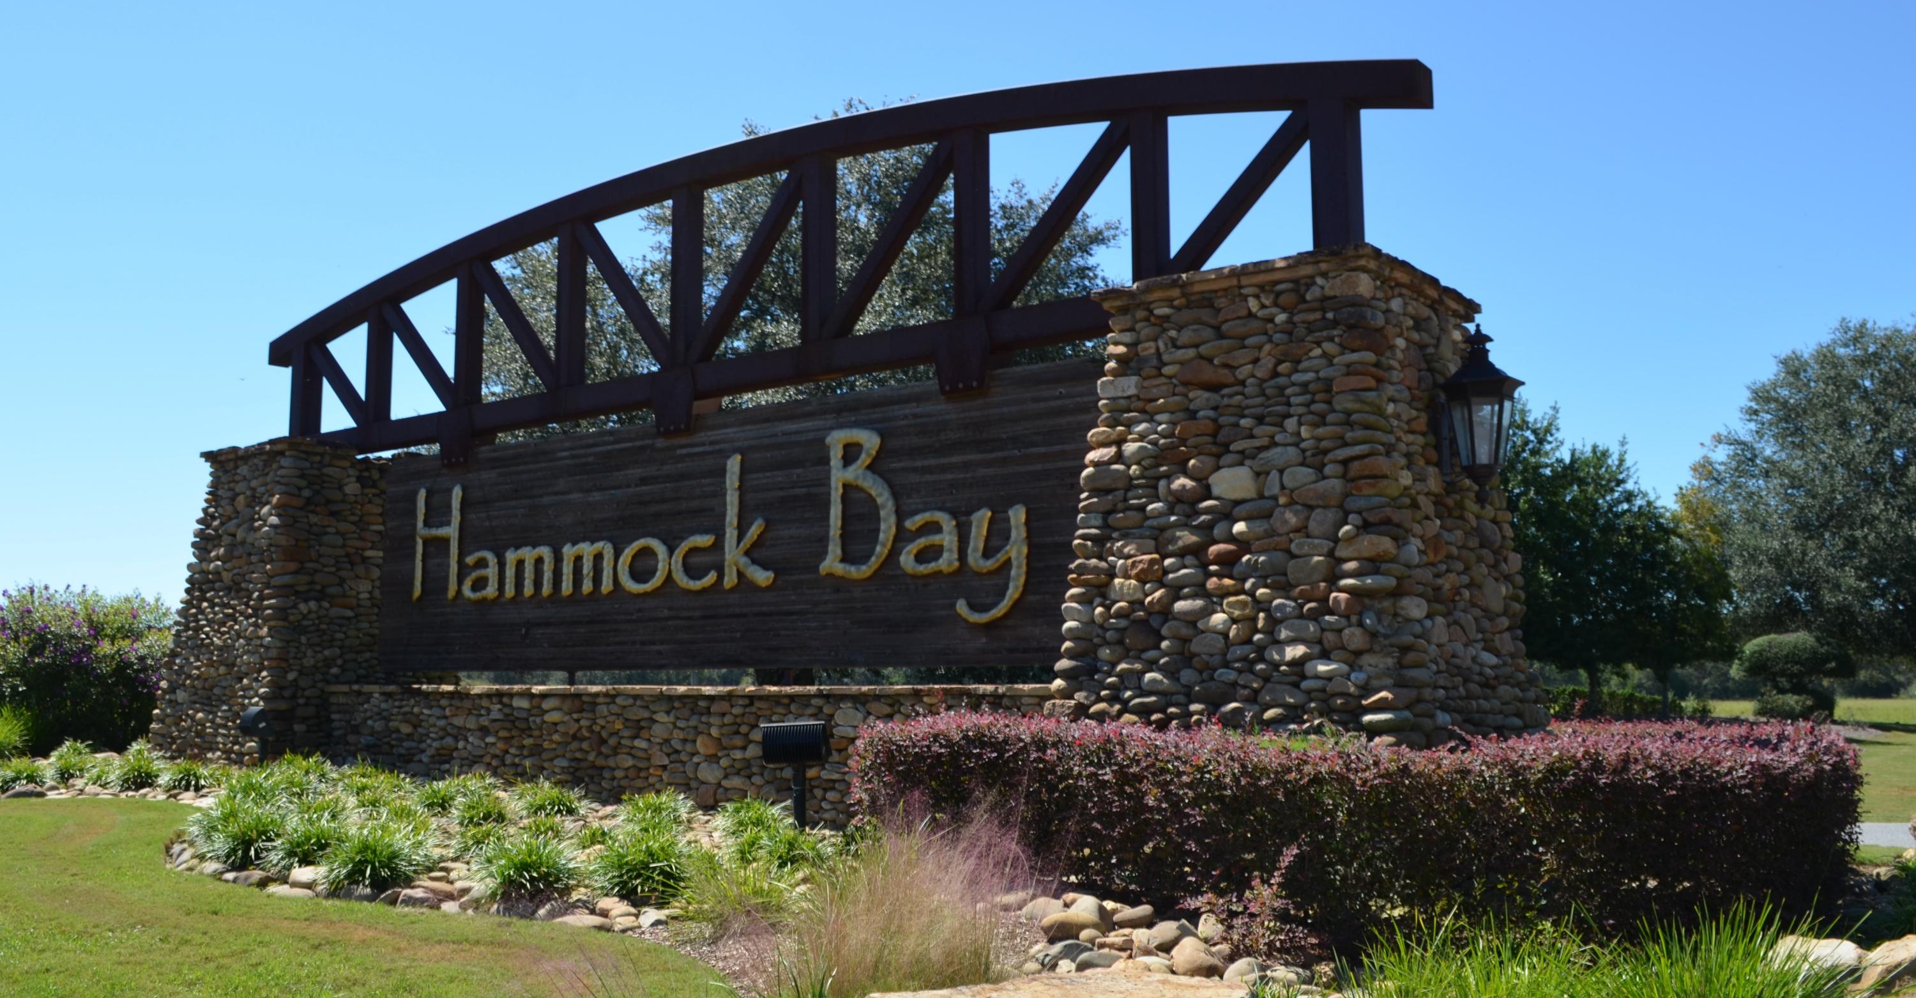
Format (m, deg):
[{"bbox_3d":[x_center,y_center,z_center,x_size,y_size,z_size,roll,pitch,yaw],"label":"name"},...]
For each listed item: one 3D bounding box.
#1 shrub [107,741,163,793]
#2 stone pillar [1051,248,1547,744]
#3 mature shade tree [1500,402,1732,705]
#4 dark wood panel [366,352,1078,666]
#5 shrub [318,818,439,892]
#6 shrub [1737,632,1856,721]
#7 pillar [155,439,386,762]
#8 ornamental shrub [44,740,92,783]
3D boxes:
[{"bbox_3d":[-6.437,2.086,11.200,0.421,0.397,0.421,4,-8,-29],"label":"shrub"},{"bbox_3d":[1.838,0.253,7.604,2.018,2.683,2.122,-5,-9,36],"label":"stone pillar"},{"bbox_3d":[18.576,1.668,41.000,7.148,9.026,7.148,-3,-8,24],"label":"mature shade tree"},{"bbox_3d":[-1.973,0.317,10.527,7.883,1.851,0.130,-5,-9,36],"label":"dark wood panel"},{"bbox_3d":[-2.957,1.816,7.300,0.587,0.381,0.587,3,-8,-21],"label":"shrub"},{"bbox_3d":[23.384,4.966,40.000,3.299,2.546,3.134,-4,-9,30],"label":"shrub"},{"bbox_3d":[-5.868,0.983,13.237,1.914,2.766,2.080,-5,-9,36],"label":"pillar"},{"bbox_3d":[-7.317,2.167,11.800,0.382,0.357,0.382,5,-9,-31],"label":"ornamental shrub"}]

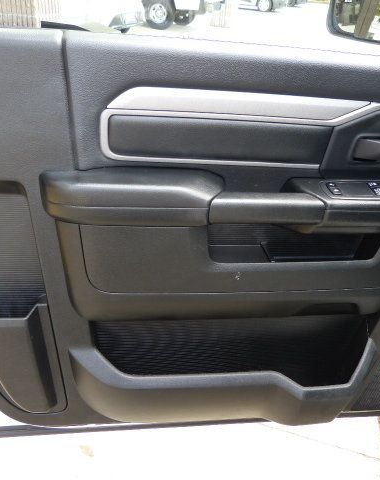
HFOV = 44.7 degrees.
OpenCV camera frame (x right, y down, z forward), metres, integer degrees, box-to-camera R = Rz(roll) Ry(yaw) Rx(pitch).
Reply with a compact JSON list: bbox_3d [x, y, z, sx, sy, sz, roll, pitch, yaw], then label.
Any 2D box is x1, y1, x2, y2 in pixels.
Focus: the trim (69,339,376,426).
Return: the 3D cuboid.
[{"bbox_3d":[0.065,0.284,0.925,0.585,0.192,0.071,0,34,-9],"label":"trim"}]

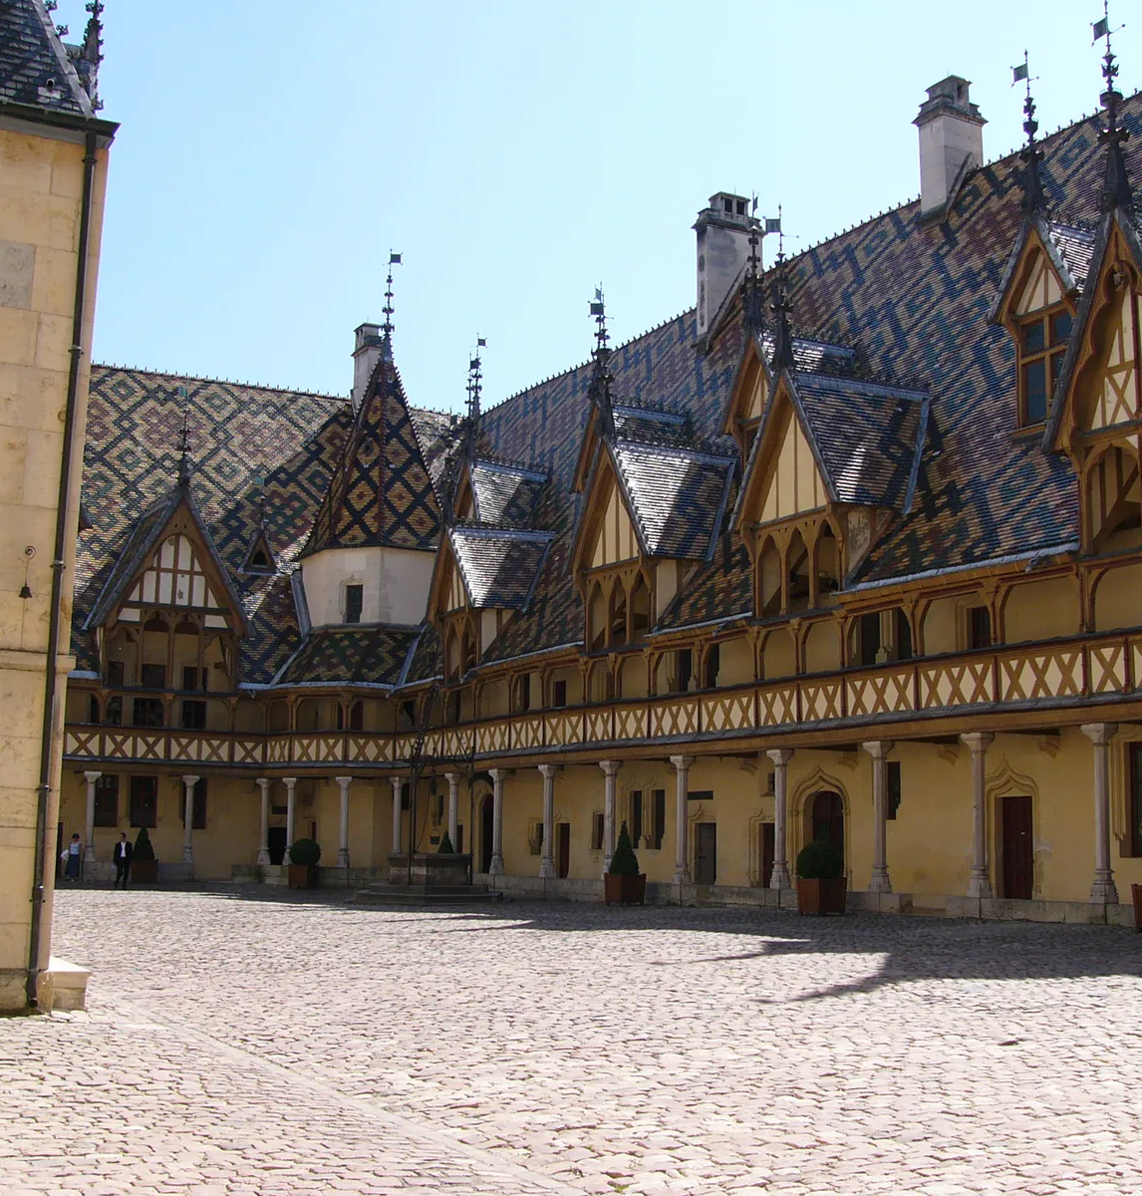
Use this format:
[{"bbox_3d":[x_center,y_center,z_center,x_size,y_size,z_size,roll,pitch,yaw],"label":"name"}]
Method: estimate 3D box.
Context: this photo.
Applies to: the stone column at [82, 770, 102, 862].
[{"bbox_3d":[-17.409,7.959,60.249,0.510,3.250,0.510,6,-10,-28],"label":"stone column"}]

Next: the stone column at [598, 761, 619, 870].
[{"bbox_3d":[1.101,6.194,46.222,0.510,3.250,0.510,1,-9,0],"label":"stone column"}]

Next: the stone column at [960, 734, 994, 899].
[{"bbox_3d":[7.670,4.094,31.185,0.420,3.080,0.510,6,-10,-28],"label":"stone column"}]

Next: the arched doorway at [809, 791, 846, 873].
[{"bbox_3d":[6.019,5.808,38.993,0.300,2.550,1.280,6,-10,-28],"label":"arched doorway"}]

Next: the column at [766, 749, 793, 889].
[{"bbox_3d":[4.946,5.178,39.077,0.510,3.250,0.510,6,-10,-28],"label":"column"}]

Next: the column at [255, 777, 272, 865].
[{"bbox_3d":[-11.739,8.567,63.450,0.510,3.250,0.510,6,-10,-28],"label":"column"}]

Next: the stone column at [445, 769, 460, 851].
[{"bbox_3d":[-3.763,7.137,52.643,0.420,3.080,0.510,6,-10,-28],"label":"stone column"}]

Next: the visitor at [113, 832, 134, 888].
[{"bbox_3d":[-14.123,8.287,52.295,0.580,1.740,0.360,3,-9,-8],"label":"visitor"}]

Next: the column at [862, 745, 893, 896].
[{"bbox_3d":[6.680,4.720,35.854,0.510,3.250,0.510,6,-10,-28],"label":"column"}]

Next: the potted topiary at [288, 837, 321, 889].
[{"bbox_3d":[-8.567,8.525,53.291,0.950,1.620,0.950,-3,-10,25],"label":"potted topiary"}]

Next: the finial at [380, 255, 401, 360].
[{"bbox_3d":[-7.056,-11.448,64.787,0.750,4.400,0.420,1,-9,0],"label":"finial"}]

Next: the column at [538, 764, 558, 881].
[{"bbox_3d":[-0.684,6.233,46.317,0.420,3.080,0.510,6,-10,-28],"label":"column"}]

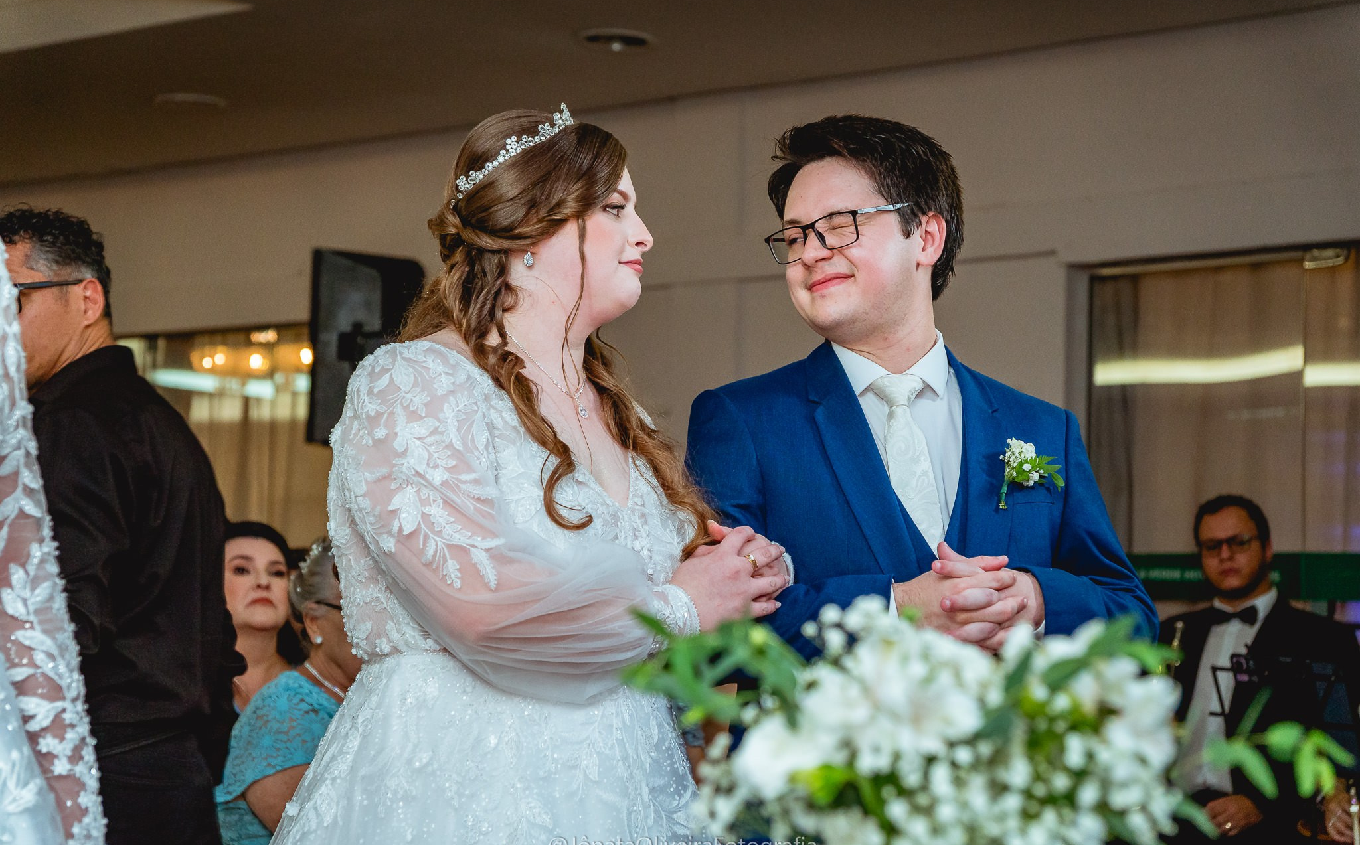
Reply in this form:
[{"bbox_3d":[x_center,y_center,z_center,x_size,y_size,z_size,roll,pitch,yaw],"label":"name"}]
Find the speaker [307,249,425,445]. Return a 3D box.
[{"bbox_3d":[-0.868,-0.208,7.950,0.310,0.550,0.340,-1,-6,20],"label":"speaker"}]

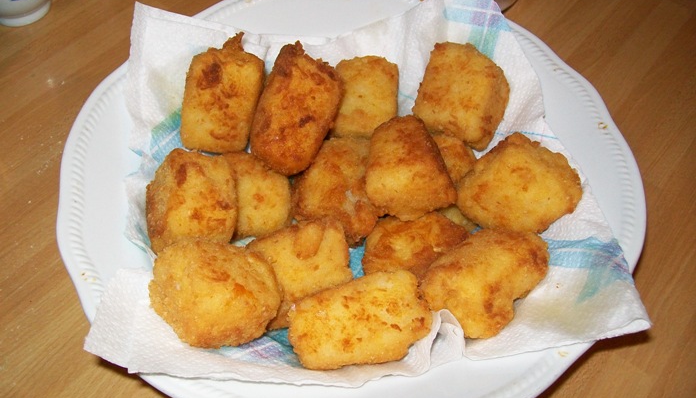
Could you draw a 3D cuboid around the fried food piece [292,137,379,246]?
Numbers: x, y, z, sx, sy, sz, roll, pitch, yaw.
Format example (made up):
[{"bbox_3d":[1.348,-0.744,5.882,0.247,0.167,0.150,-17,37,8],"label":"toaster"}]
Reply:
[{"bbox_3d":[-0.004,-0.002,0.320,0.035,0.028,0.041,15,59,10],"label":"fried food piece"}]

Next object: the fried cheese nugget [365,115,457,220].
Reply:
[{"bbox_3d":[0.031,-0.015,0.336,0.042,0.032,0.047,-7,72,2],"label":"fried cheese nugget"}]

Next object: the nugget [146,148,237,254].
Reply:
[{"bbox_3d":[-0.077,0.001,0.336,0.041,0.030,0.046,8,67,-20],"label":"nugget"}]

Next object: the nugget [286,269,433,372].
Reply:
[{"bbox_3d":[0.005,0.050,0.279,0.053,0.026,0.032,-11,71,-9],"label":"nugget"}]

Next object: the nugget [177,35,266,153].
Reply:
[{"bbox_3d":[-0.069,-0.057,0.378,0.041,0.028,0.054,3,83,4],"label":"nugget"}]

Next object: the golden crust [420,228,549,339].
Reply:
[{"bbox_3d":[0.058,0.036,0.288,0.047,0.029,0.032,-27,70,-11],"label":"golden crust"}]

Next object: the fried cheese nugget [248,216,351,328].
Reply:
[{"bbox_3d":[-0.020,0.033,0.296,0.041,0.025,0.034,-15,60,-8],"label":"fried cheese nugget"}]

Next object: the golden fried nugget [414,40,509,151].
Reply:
[{"bbox_3d":[0.063,-0.057,0.383,0.042,0.031,0.048,11,77,22],"label":"golden fried nugget"}]

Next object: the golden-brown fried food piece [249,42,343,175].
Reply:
[{"bbox_3d":[-0.028,-0.048,0.364,0.040,0.029,0.059,13,82,13],"label":"golden-brown fried food piece"}]

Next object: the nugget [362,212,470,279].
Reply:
[{"bbox_3d":[0.031,0.022,0.305,0.043,0.026,0.033,-6,59,-6],"label":"nugget"}]

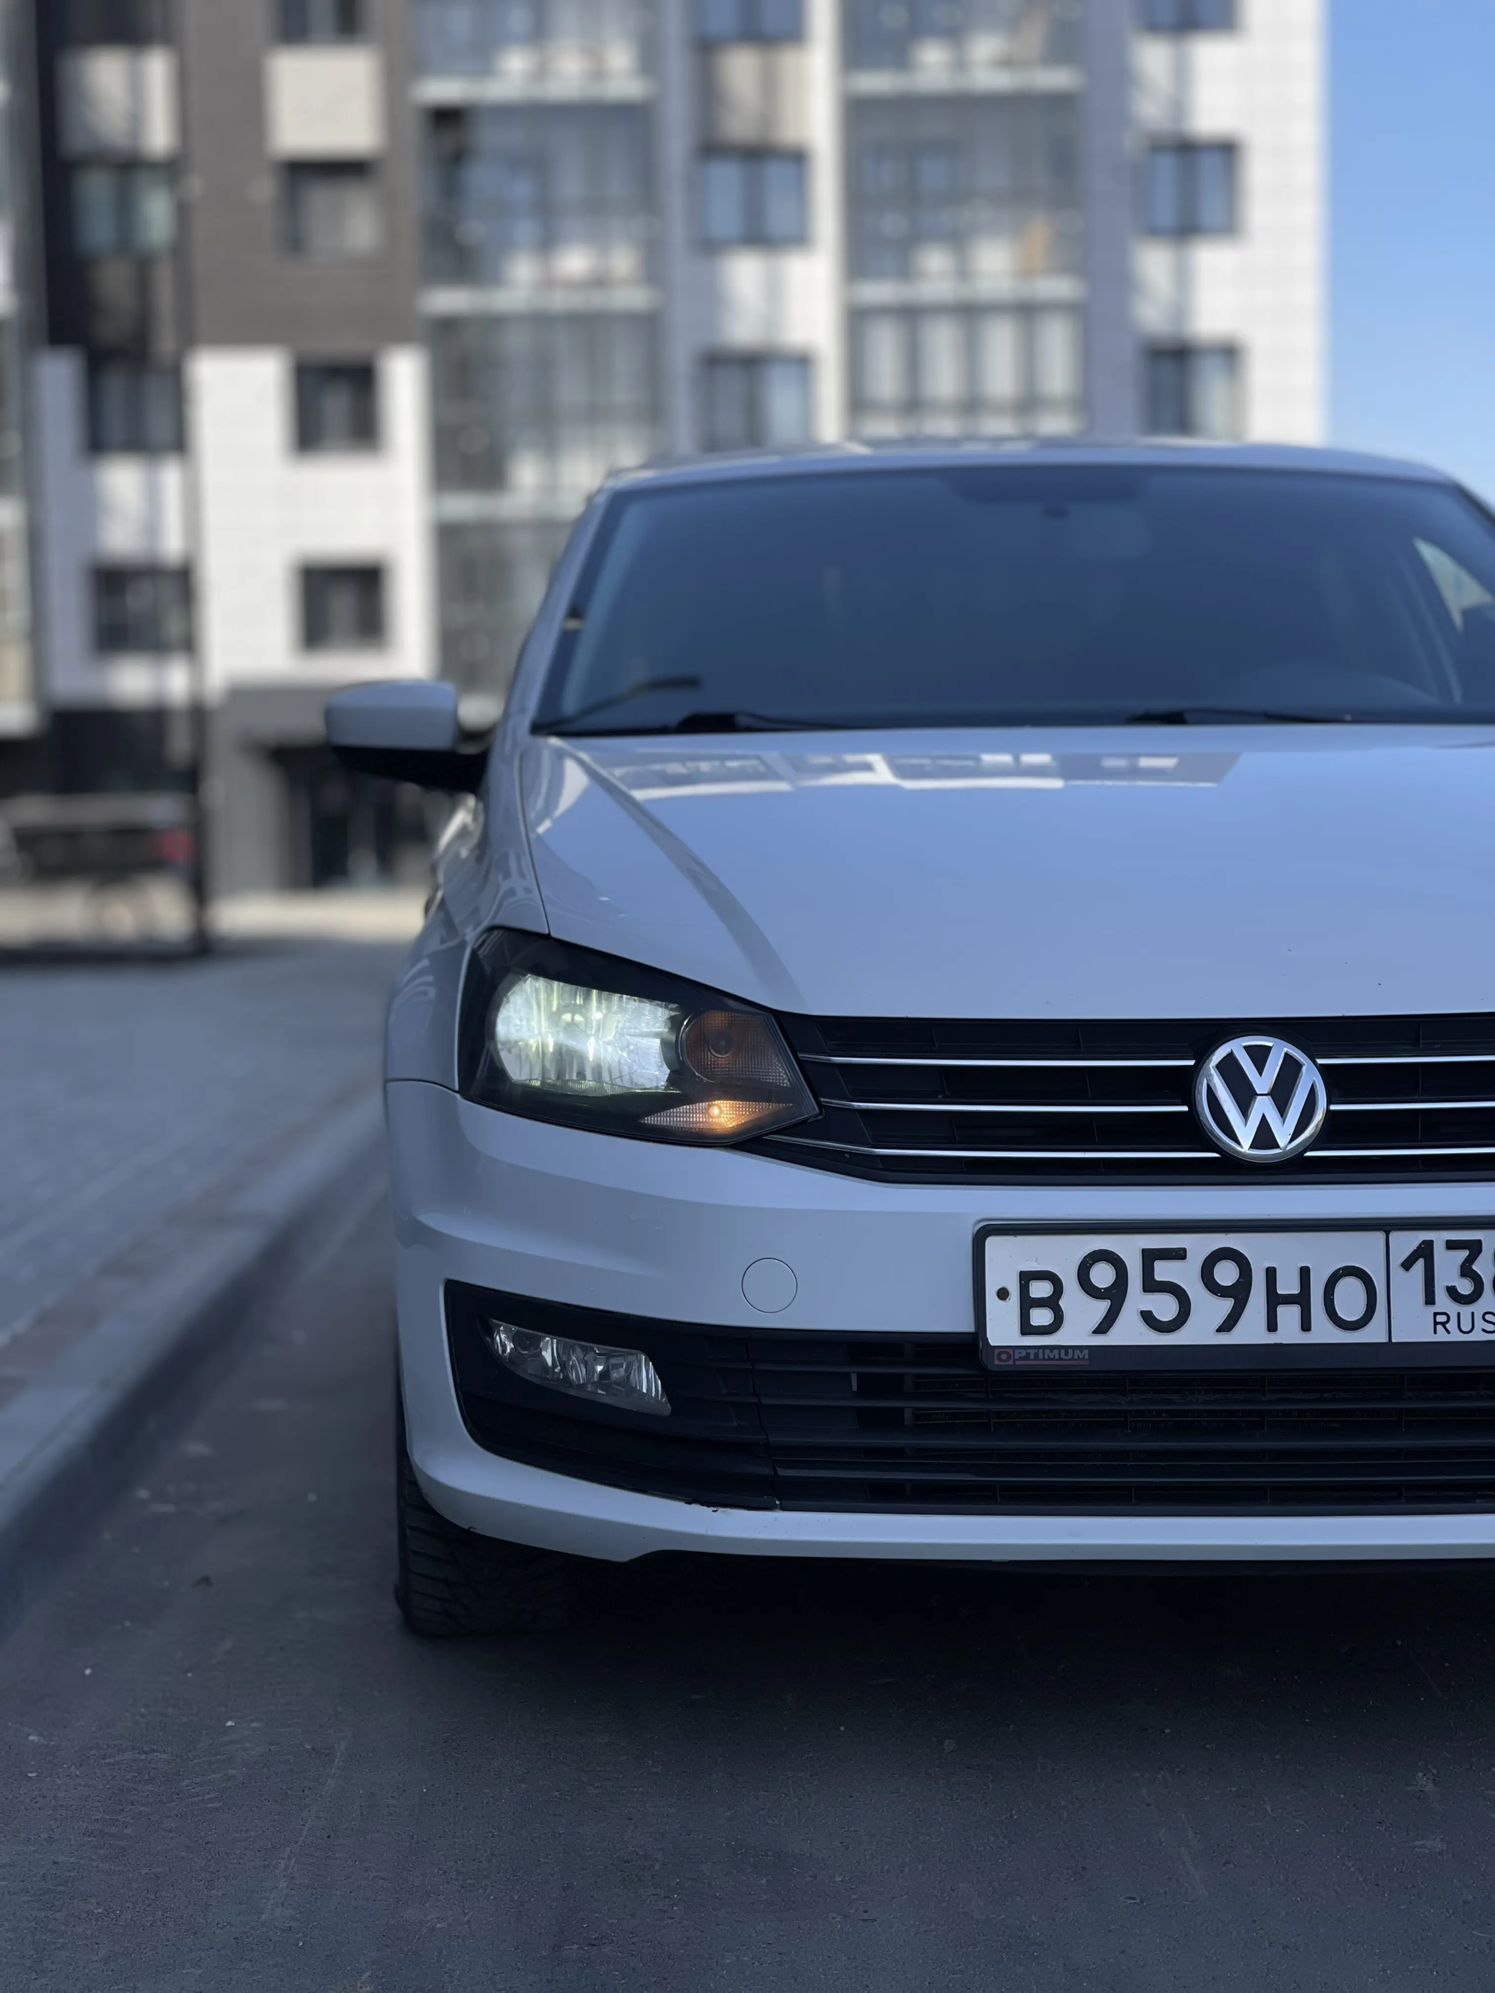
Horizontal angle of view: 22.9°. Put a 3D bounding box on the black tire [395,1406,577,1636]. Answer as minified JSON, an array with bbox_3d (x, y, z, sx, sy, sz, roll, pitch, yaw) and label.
[{"bbox_3d":[-0.294,0.412,4.090,0.195,0.600,0.600,-1,3,-1],"label":"black tire"}]

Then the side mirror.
[{"bbox_3d":[-0.436,-0.337,4.770,0.225,0.145,0.140,-1,3,-1],"label":"side mirror"}]

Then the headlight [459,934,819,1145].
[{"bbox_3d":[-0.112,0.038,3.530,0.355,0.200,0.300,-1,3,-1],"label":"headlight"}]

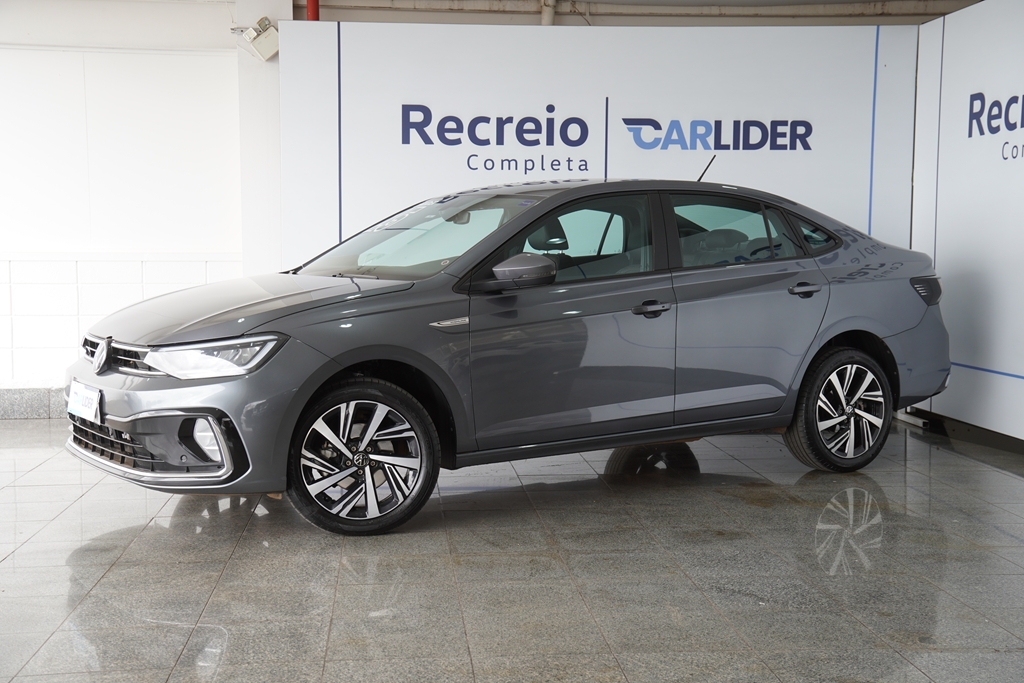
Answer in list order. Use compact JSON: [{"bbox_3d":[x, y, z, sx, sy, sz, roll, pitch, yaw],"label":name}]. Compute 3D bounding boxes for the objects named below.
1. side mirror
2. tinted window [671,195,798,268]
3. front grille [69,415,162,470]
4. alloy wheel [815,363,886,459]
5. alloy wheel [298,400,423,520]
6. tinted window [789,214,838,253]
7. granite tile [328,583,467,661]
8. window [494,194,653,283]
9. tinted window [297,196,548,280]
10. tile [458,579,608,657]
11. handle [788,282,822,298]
[{"bbox_3d":[0.020,-0.289,5.208,0.220,0.155,0.230,-3,5,-32],"label":"side mirror"},{"bbox_3d":[1.050,-0.516,6.029,0.715,0.359,0.040,-2,-18,-34],"label":"tinted window"},{"bbox_3d":[-1.678,0.385,5.204,0.170,0.165,1.050,-3,5,-33],"label":"front grille"},{"bbox_3d":[1.630,0.338,6.408,0.462,0.462,0.180,-3,5,-32],"label":"alloy wheel"},{"bbox_3d":[-0.584,0.450,5.011,0.462,0.462,0.180,0,4,-2],"label":"alloy wheel"},{"bbox_3d":[1.489,-0.540,6.316,0.281,0.214,0.030,-1,-20,-36],"label":"tinted window"},{"bbox_3d":[-0.348,0.851,3.909,0.397,0.014,0.794,0,4,-5],"label":"granite tile"},{"bbox_3d":[0.270,-0.457,5.541,0.840,0.385,0.060,-3,-13,-32],"label":"window"},{"bbox_3d":[-0.469,-0.487,5.909,0.820,0.080,1.340,-34,21,-26],"label":"tinted window"},{"bbox_3d":[0.048,0.847,3.963,0.401,0.014,0.828,0,4,-5],"label":"tile"},{"bbox_3d":[1.397,-0.240,6.080,0.210,0.065,0.050,-3,5,-33],"label":"handle"}]

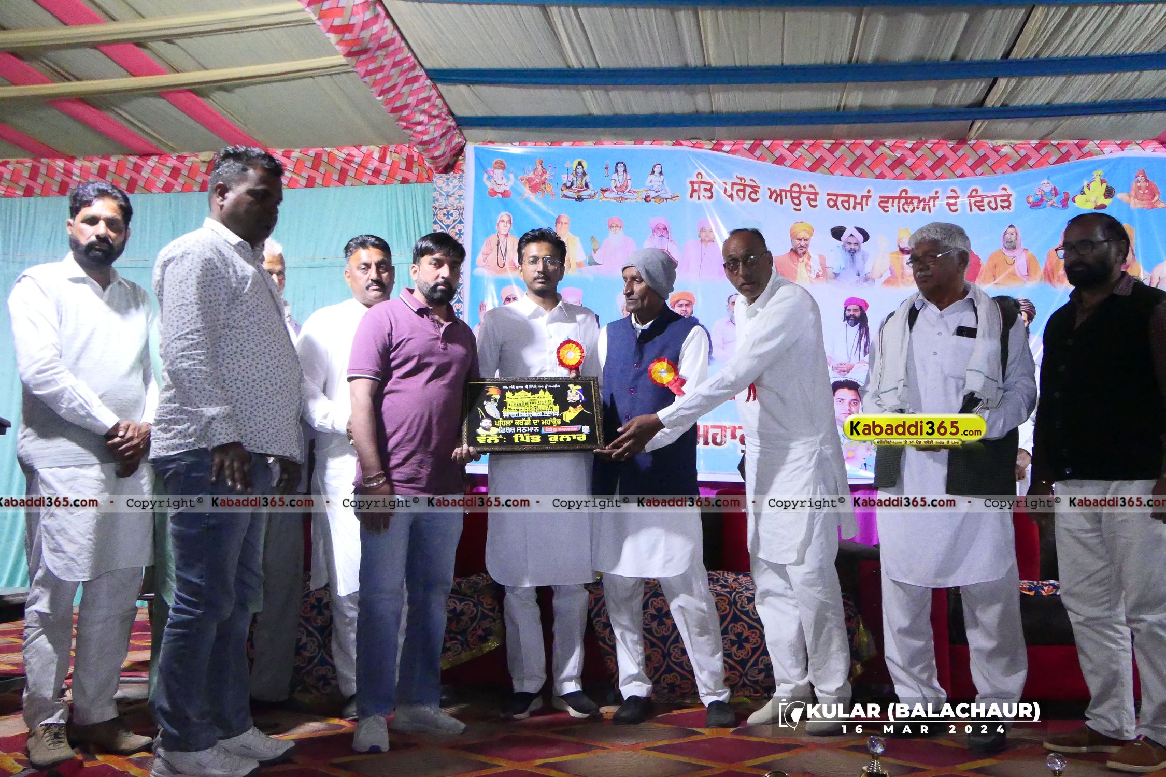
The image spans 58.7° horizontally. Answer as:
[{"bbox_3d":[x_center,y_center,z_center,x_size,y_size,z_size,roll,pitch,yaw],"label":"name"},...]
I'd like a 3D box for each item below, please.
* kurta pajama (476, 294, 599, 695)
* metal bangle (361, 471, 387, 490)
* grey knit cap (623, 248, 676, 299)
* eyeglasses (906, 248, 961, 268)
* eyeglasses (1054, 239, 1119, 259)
[{"bbox_3d":[-0.160,0.363,3.672,0.460,1.438,0.360,0,-6,-3],"label":"kurta pajama"},{"bbox_3d":[-0.682,0.299,3.380,0.076,0.028,0.068,-13,13,15],"label":"metal bangle"},{"bbox_3d":[0.249,-0.424,3.800,0.220,0.190,0.180,-13,5,-37],"label":"grey knit cap"},{"bbox_3d":[1.173,-0.421,3.425,0.142,0.044,0.140,-16,4,-23],"label":"eyeglasses"},{"bbox_3d":[1.584,-0.428,3.237,0.142,0.044,0.142,-7,2,-26],"label":"eyeglasses"}]

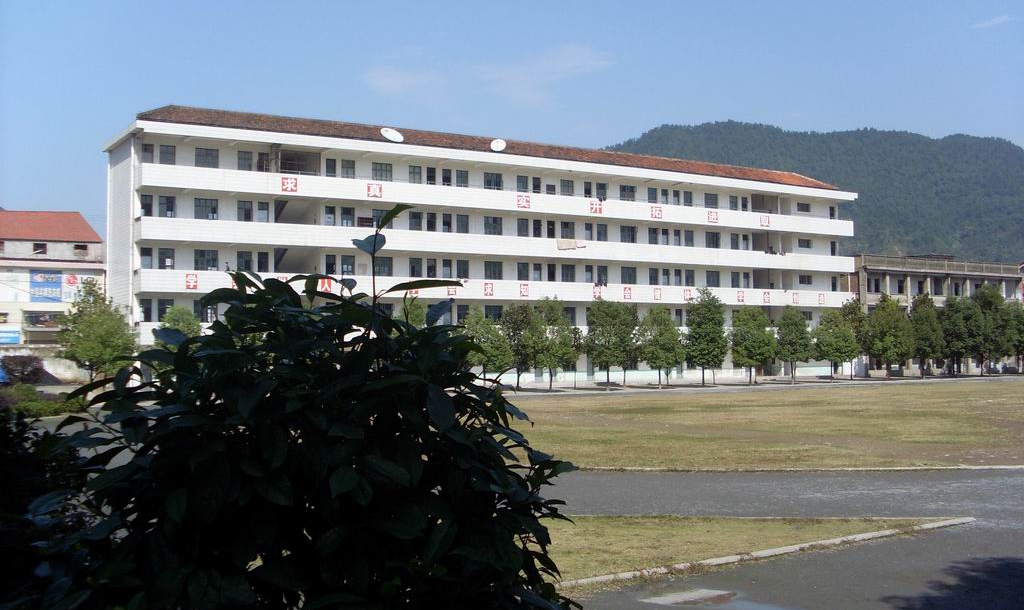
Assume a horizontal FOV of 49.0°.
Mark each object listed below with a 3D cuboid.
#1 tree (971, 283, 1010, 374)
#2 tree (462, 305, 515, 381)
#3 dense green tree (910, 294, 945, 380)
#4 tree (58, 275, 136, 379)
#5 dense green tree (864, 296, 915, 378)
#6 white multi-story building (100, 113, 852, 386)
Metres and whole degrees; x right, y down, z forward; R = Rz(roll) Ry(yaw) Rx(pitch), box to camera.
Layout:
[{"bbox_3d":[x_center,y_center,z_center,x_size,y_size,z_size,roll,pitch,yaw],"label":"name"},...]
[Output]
[{"bbox_3d":[42.480,2.160,100.000,3.700,8.140,3.700,-1,-3,0],"label":"tree"},{"bbox_3d":[-1.540,2.740,70.500,3.500,5.550,3.500,-1,-3,0],"label":"tree"},{"bbox_3d":[34.760,2.610,94.500,3.300,7.150,3.300,-1,-3,0],"label":"dense green tree"},{"bbox_3d":[-26.240,1.820,71.000,4.900,7.110,4.900,-1,-3,0],"label":"tree"},{"bbox_3d":[30.900,2.600,92.000,4.100,6.920,4.100,-1,-3,0],"label":"dense green tree"},{"bbox_3d":[1.880,-3.400,92.100,66.130,19.820,10.030,1,-3,-32],"label":"white multi-story building"}]

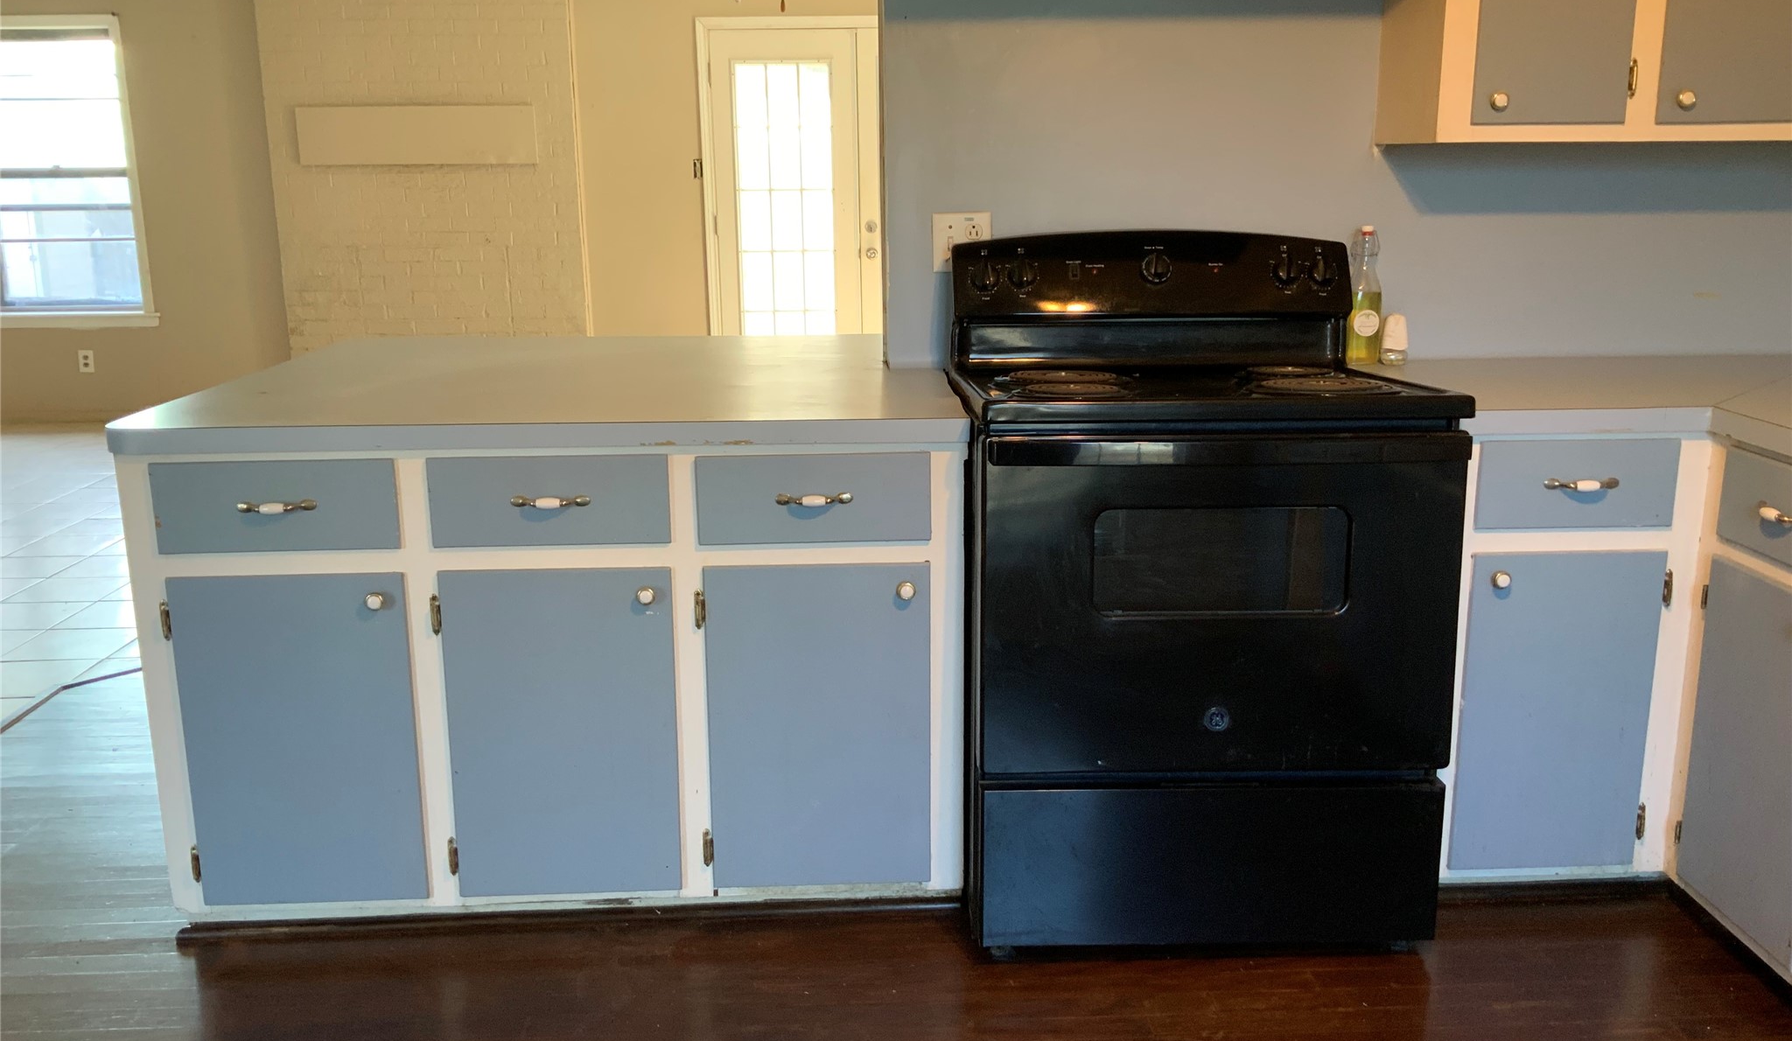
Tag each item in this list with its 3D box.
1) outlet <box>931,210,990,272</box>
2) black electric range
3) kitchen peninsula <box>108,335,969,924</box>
[{"bbox_3d":[0.132,-0.555,2.994,0.118,0.117,0.012,-1,13,-3],"label":"outlet"},{"bbox_3d":[0.501,0.084,2.673,0.760,1.161,0.720,-1,13,-1],"label":"black electric range"},{"bbox_3d":[-0.612,0.132,3.120,1.397,0.881,1.280,-1,13,-3],"label":"kitchen peninsula"}]

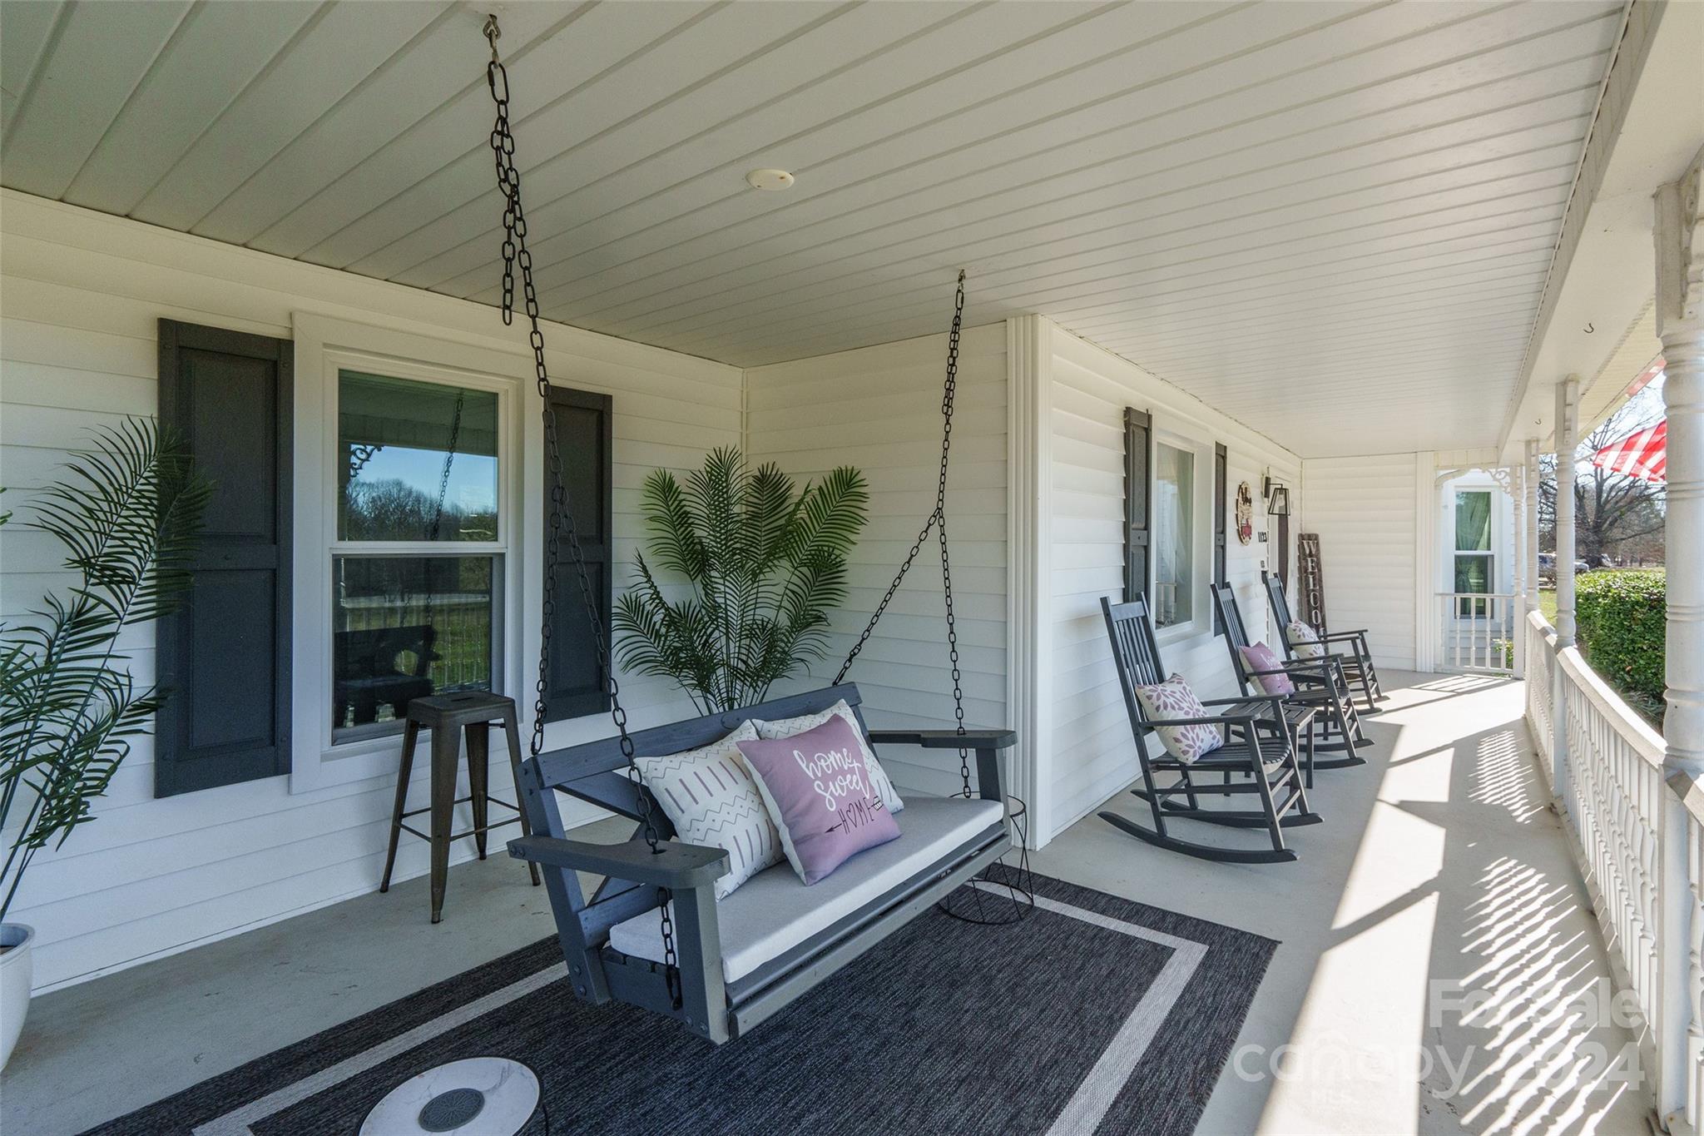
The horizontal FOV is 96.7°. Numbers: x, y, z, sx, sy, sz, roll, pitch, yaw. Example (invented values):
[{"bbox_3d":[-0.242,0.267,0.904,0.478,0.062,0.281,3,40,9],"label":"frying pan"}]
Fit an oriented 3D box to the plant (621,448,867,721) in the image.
[{"bbox_3d":[-0.560,0.345,3.830,1.120,1.860,1.170,1,1,39],"label":"plant"}]

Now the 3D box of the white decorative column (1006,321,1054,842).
[{"bbox_3d":[0.837,0.058,3.570,0.160,2.460,0.160,1,1,39],"label":"white decorative column"}]

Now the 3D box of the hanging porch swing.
[{"bbox_3d":[-0.169,-0.055,2.266,0.720,2.120,1.780,1,1,38],"label":"hanging porch swing"}]

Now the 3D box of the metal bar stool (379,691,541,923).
[{"bbox_3d":[-1.589,0.925,3.080,0.430,0.765,0.420,1,1,39],"label":"metal bar stool"}]

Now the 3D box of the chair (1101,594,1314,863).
[{"bbox_3d":[1.780,0.713,3.740,0.870,1.140,0.660,1,1,34],"label":"chair"}]

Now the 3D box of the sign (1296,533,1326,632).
[{"bbox_3d":[5.320,0.375,8.700,0.220,1.520,0.035,0,-6,12],"label":"sign"}]

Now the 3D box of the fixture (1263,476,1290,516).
[{"bbox_3d":[4.150,-0.700,7.380,0.220,0.390,0.180,1,1,39],"label":"fixture"}]

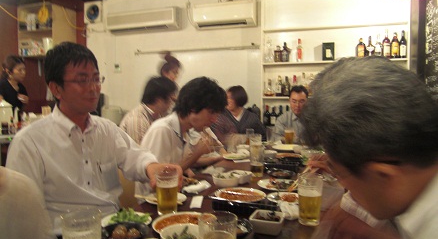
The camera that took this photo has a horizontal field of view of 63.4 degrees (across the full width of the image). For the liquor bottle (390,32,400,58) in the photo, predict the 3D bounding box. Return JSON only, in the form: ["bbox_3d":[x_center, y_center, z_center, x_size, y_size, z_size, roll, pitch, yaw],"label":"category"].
[{"bbox_3d":[1.962,-0.824,3.943,0.084,0.283,0.082,1,3,19],"label":"liquor bottle"}]

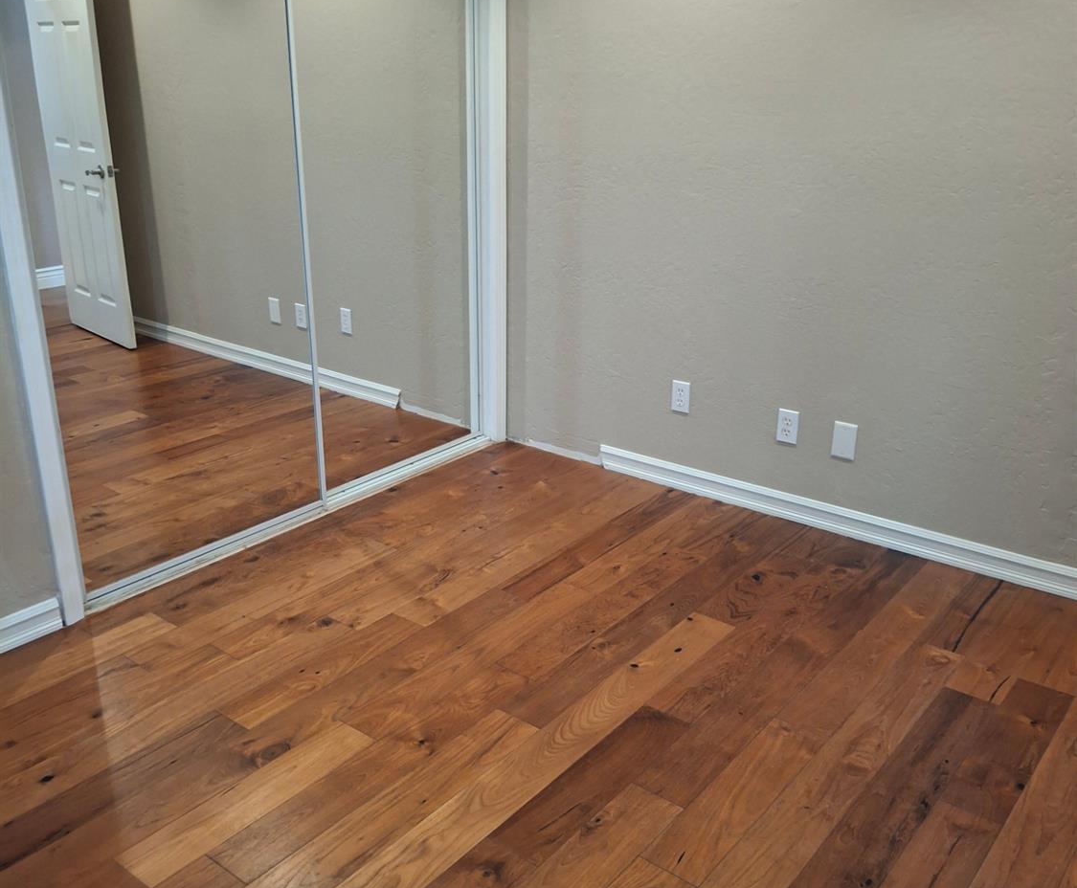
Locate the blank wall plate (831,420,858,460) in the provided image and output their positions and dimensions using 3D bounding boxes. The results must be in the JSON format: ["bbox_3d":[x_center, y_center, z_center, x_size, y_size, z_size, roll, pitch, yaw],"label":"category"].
[{"bbox_3d":[1.016,-0.011,3.438,0.074,0.119,0.009,16,26,35],"label":"blank wall plate"}]

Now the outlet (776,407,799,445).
[{"bbox_3d":[0.856,-0.059,3.555,0.071,0.115,0.009,16,26,35],"label":"outlet"}]

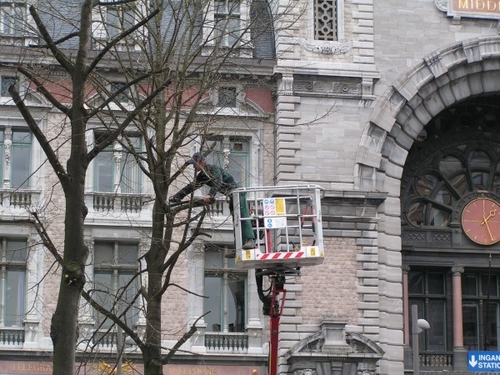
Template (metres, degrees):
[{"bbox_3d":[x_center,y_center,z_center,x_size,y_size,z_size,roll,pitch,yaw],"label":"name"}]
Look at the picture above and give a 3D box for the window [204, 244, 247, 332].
[{"bbox_3d":[-0.898,3.702,59.099,1.516,3.231,0.250,2,-12,-11],"label":"window"}]

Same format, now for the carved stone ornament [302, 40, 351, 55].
[{"bbox_3d":[2.898,-5.302,60.726,1.811,0.420,0.220,2,-12,-11],"label":"carved stone ornament"}]

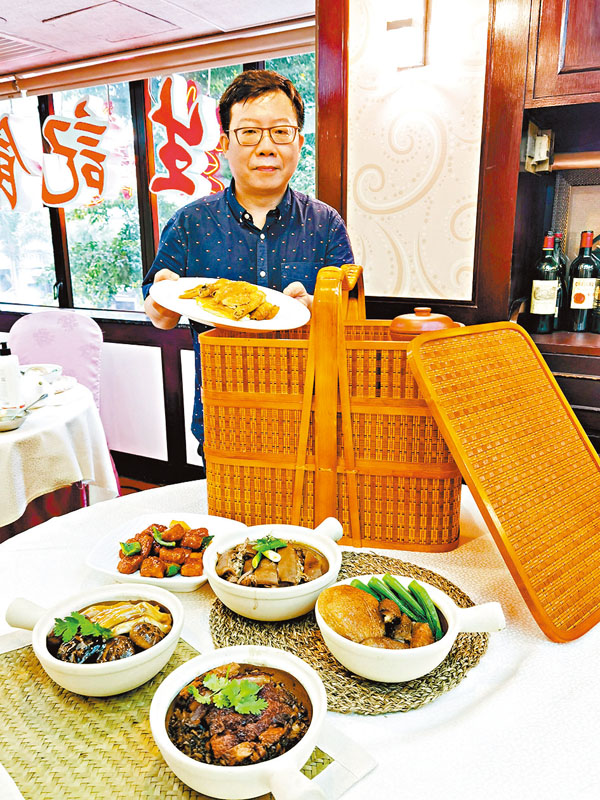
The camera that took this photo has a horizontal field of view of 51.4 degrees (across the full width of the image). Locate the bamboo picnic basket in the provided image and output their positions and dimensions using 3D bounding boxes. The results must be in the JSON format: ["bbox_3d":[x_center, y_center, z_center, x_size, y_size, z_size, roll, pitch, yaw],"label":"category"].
[{"bbox_3d":[0.073,-0.011,1.168,0.452,0.482,0.265,2,14,9],"label":"bamboo picnic basket"}]

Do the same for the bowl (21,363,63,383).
[{"bbox_3d":[-0.912,-0.093,2.180,0.158,0.055,0.158,-1,14,0],"label":"bowl"}]

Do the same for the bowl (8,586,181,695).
[{"bbox_3d":[-0.259,0.301,0.777,0.237,0.070,0.181,4,15,16],"label":"bowl"}]

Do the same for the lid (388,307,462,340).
[{"bbox_3d":[0.216,-0.139,1.081,0.124,0.048,0.124,-1,14,0],"label":"lid"}]

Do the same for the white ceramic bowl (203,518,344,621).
[{"bbox_3d":[-0.024,0.254,0.937,0.198,0.074,0.253,10,18,37],"label":"white ceramic bowl"}]

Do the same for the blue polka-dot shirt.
[{"bbox_3d":[-0.107,-0.162,1.433,0.490,0.660,0.330,-1,14,-3],"label":"blue polka-dot shirt"}]

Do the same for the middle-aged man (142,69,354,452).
[{"bbox_3d":[-0.099,0.122,1.453,0.500,1.660,0.430,-1,14,-3],"label":"middle-aged man"}]

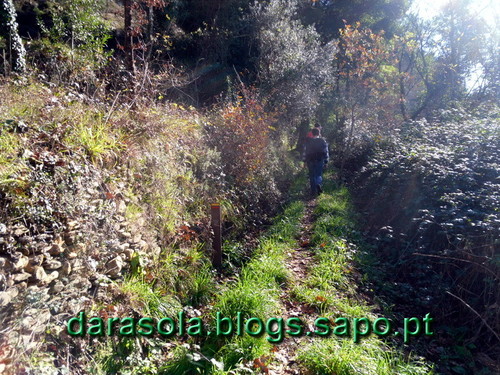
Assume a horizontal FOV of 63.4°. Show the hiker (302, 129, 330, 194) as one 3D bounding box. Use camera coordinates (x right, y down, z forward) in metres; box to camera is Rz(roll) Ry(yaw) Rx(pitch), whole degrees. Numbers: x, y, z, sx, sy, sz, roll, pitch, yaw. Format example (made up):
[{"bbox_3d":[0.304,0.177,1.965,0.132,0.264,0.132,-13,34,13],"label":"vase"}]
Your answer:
[{"bbox_3d":[1.641,-0.642,10.100,0.600,1.730,0.480,1,6,6],"label":"hiker"}]

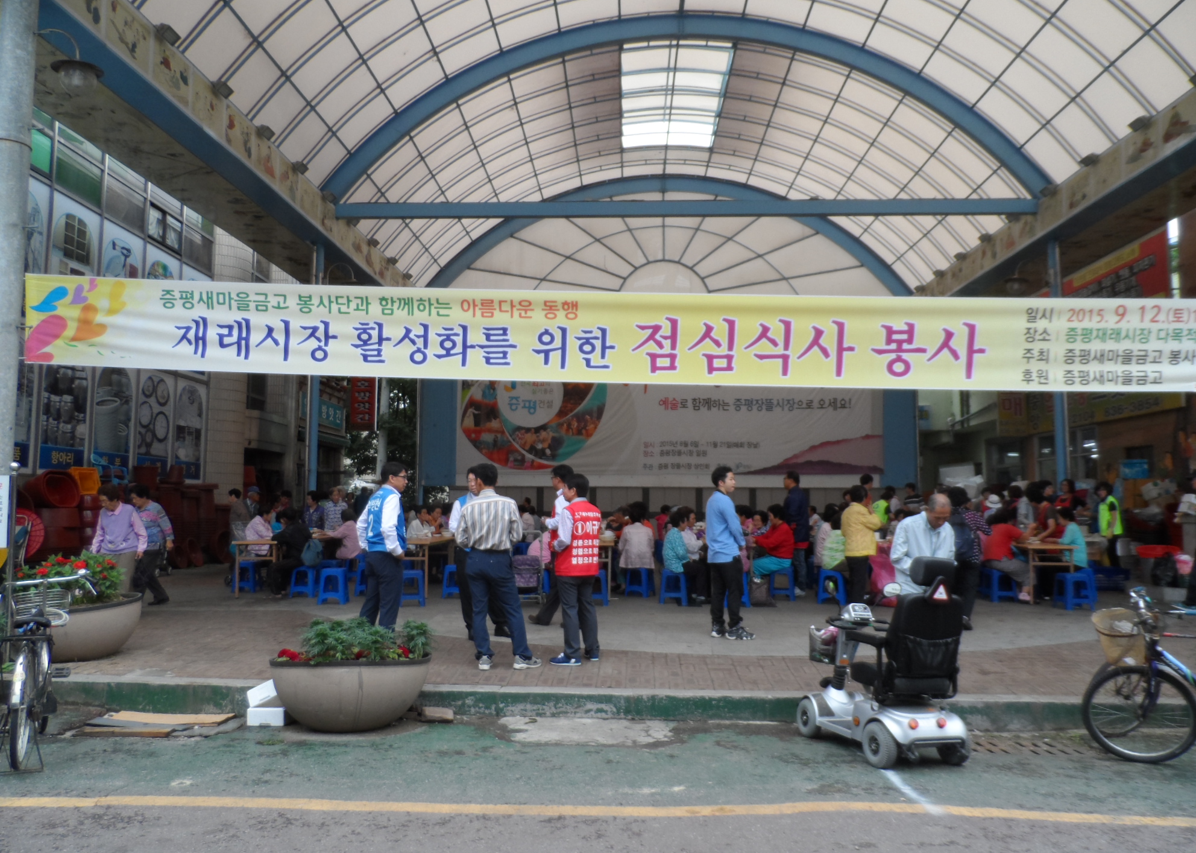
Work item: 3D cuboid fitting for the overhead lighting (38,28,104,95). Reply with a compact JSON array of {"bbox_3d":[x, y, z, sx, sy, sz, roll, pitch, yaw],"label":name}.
[{"bbox_3d":[-5.048,-3.489,7.950,0.580,0.680,0.440,0,-5,2],"label":"overhead lighting"}]

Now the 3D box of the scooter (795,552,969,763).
[{"bbox_3d":[1.847,1.480,5.494,0.600,1.250,1.150,1,-5,-13],"label":"scooter"}]

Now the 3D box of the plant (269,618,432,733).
[{"bbox_3d":[-1.679,1.699,5.734,1.070,0.760,0.520,1,-5,-6],"label":"plant"}]

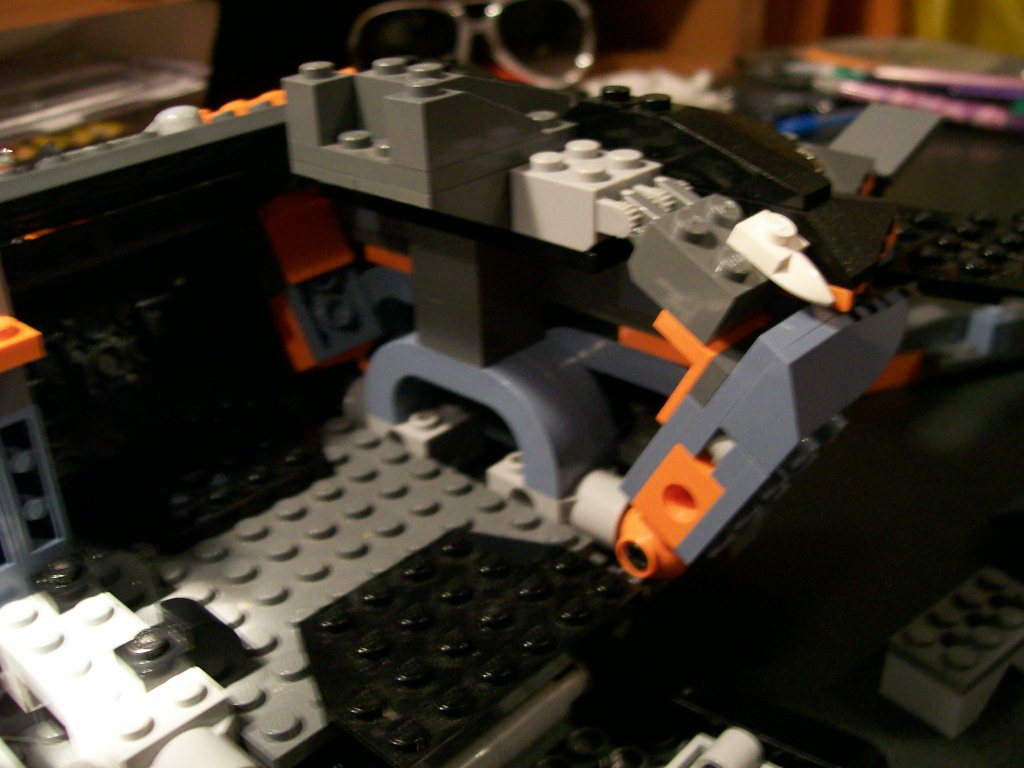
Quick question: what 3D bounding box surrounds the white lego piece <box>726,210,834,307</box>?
[{"bbox_3d":[0.038,-0.017,0.144,0.008,0.005,0.017,-28,64,-40],"label":"white lego piece"}]

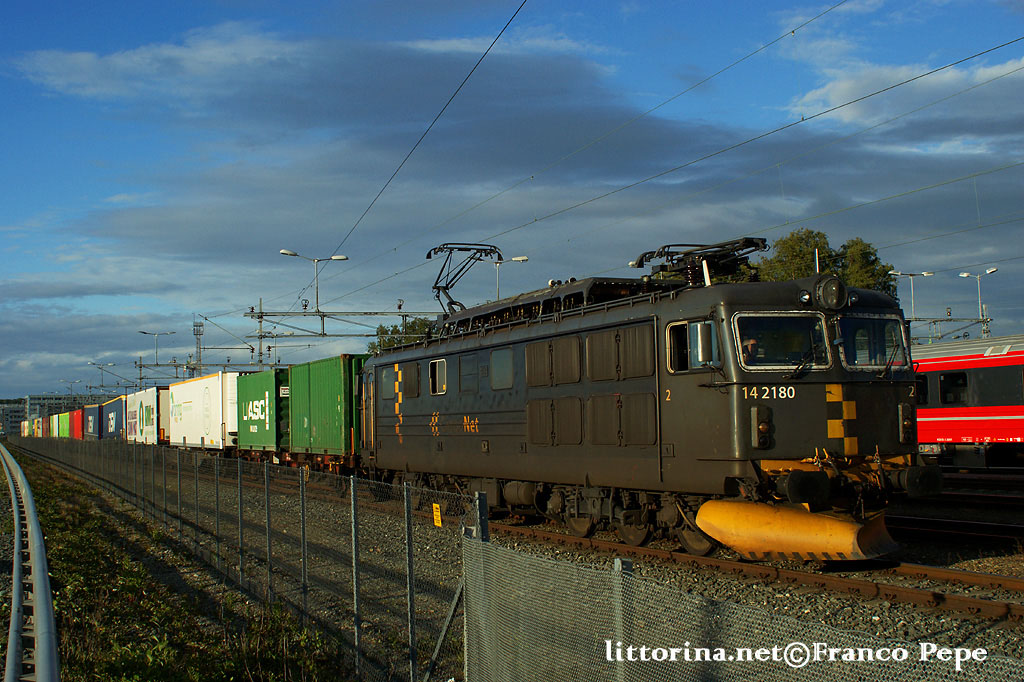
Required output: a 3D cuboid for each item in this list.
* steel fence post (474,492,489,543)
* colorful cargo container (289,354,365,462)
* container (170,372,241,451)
[{"bbox_3d":[-0.225,2.270,10.050,0.080,2.000,0.080,0,-4,-24],"label":"steel fence post"},{"bbox_3d":[-4.460,1.868,34.150,2.438,2.591,6.058,0,-4,-24],"label":"colorful cargo container"},{"bbox_3d":[-12.960,3.180,53.300,2.550,2.950,13.500,0,-4,-24],"label":"container"}]

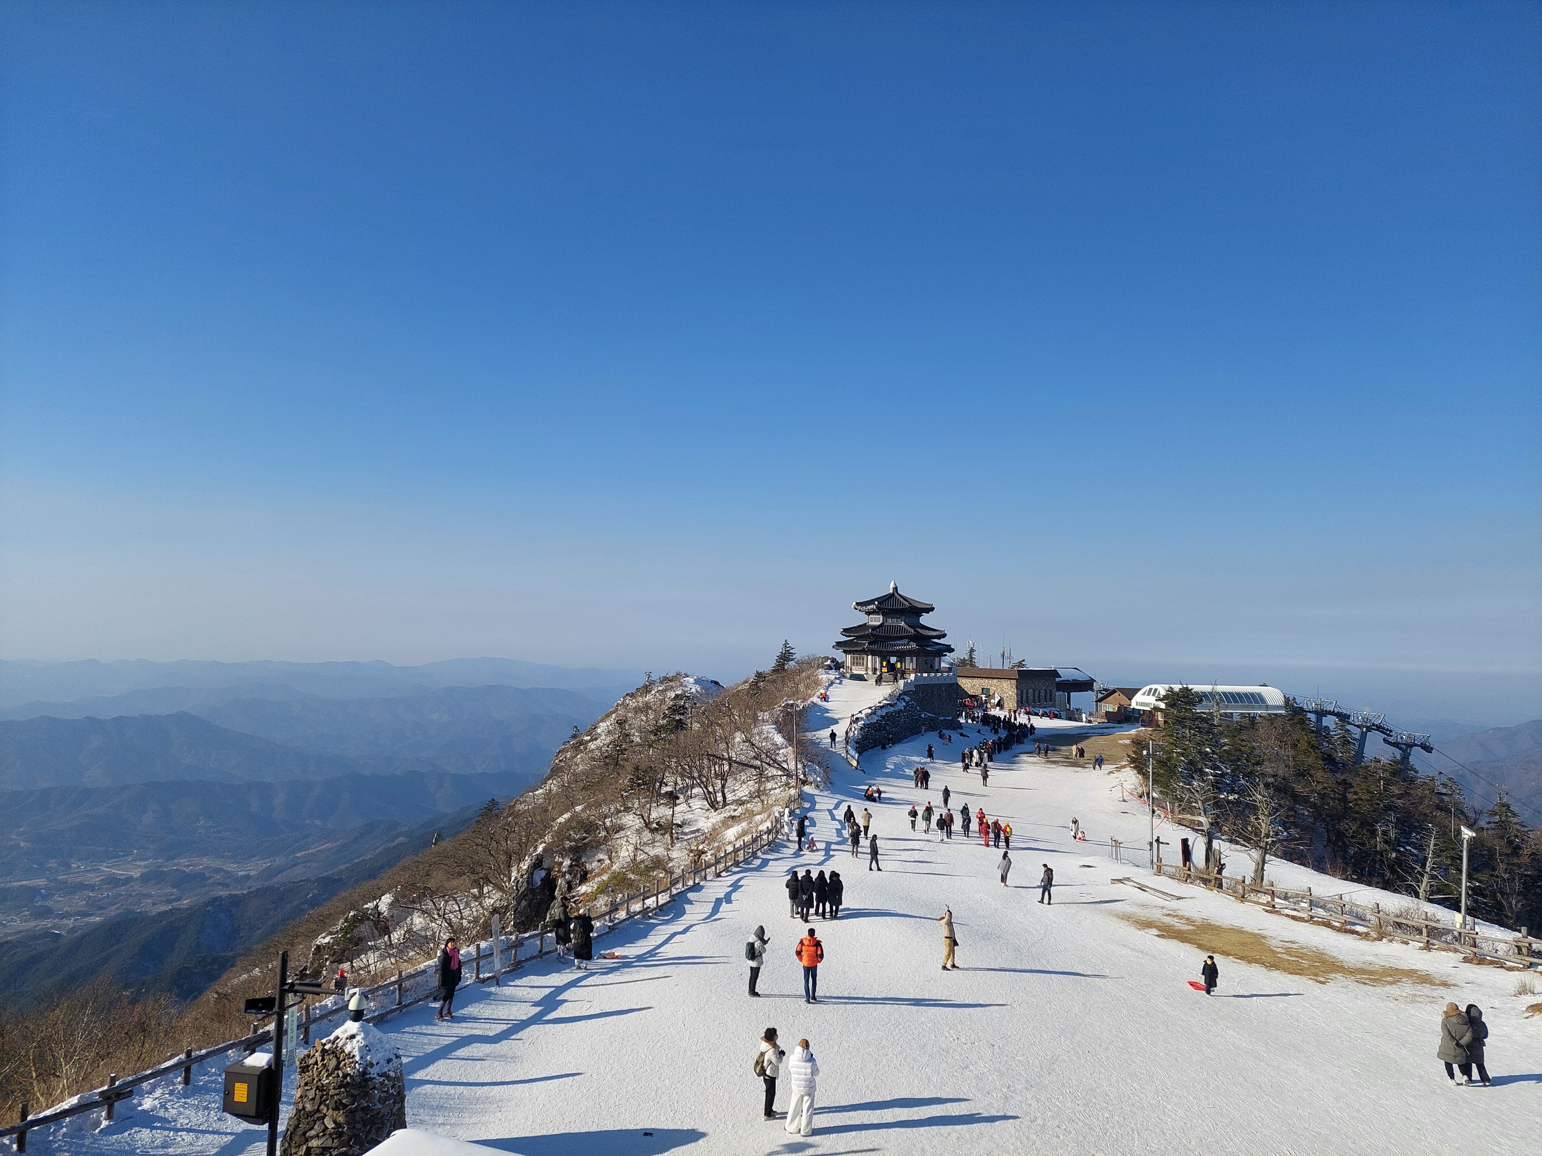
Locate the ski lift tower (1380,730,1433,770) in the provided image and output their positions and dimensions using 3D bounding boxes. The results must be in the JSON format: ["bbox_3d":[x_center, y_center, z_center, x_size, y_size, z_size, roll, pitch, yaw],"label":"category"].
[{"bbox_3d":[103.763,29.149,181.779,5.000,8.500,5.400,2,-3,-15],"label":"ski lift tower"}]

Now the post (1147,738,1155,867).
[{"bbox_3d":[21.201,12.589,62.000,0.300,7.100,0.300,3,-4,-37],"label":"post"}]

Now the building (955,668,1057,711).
[{"bbox_3d":[40.256,18.851,191.639,13.500,6.800,13.300,-2,-4,45],"label":"building"}]

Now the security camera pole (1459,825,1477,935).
[{"bbox_3d":[29.075,12.777,46.500,0.600,5.000,0.600,3,-3,-24],"label":"security camera pole"}]

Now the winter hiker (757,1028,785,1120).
[{"bbox_3d":[0.000,8.646,19.400,0.460,1.620,0.480,3,-3,-23],"label":"winter hiker"}]

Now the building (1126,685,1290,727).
[{"bbox_3d":[77.068,22.291,196.562,25.500,7.000,9.000,2,-3,-19],"label":"building"}]

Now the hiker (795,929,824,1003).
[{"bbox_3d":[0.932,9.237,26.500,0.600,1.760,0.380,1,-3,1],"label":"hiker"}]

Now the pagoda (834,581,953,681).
[{"bbox_3d":[17.986,7.847,163.000,16.600,14.400,16.600,1,-3,6],"label":"pagoda"}]

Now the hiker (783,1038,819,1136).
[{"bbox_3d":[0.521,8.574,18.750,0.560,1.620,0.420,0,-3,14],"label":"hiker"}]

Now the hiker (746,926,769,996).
[{"bbox_3d":[-0.299,9.240,26.800,0.500,1.640,0.460,3,-3,-24],"label":"hiker"}]

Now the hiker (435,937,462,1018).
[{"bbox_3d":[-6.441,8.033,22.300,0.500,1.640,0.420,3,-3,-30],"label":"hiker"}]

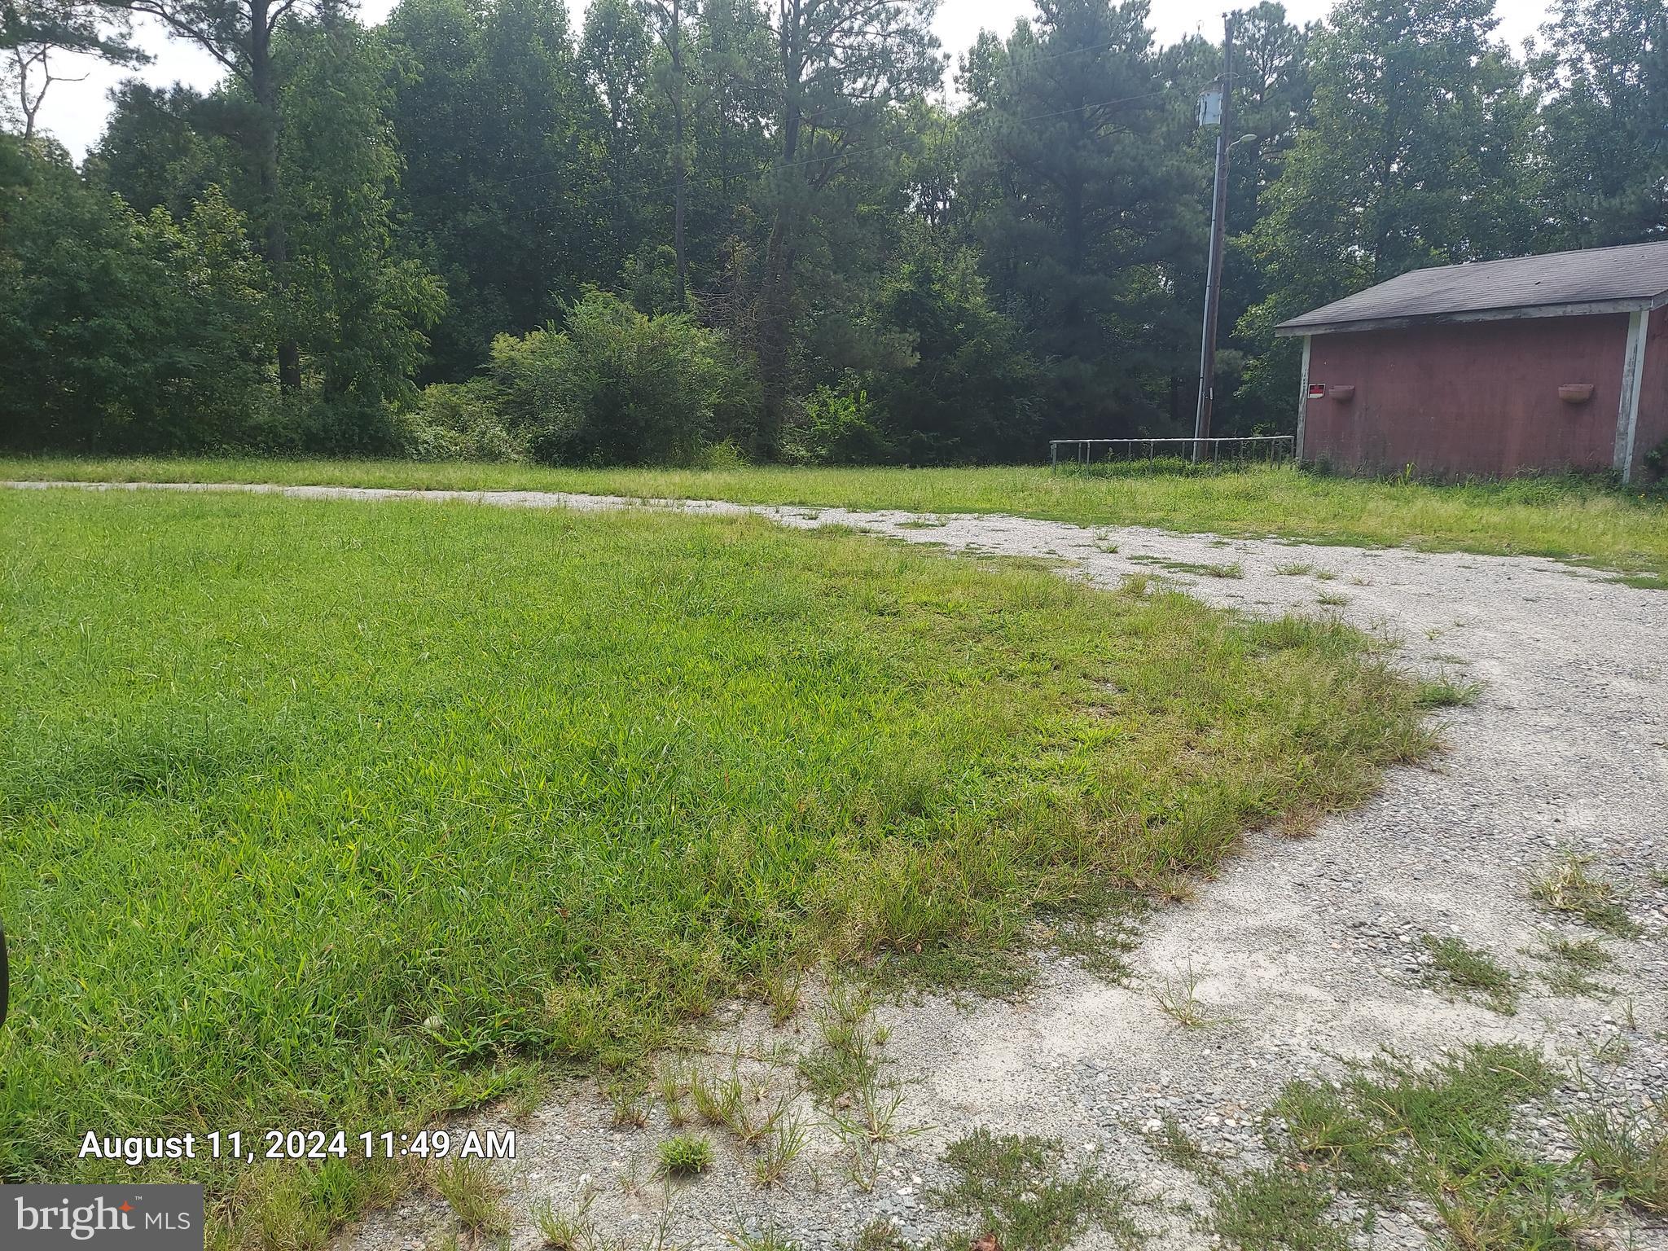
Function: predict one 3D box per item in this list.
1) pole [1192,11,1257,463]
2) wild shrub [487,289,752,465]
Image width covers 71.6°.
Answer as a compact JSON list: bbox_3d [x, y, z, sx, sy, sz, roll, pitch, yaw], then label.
[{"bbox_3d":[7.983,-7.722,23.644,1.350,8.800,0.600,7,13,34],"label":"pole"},{"bbox_3d":[-5.030,-6.004,27.554,6.100,4.200,4.500,-3,11,-10],"label":"wild shrub"}]

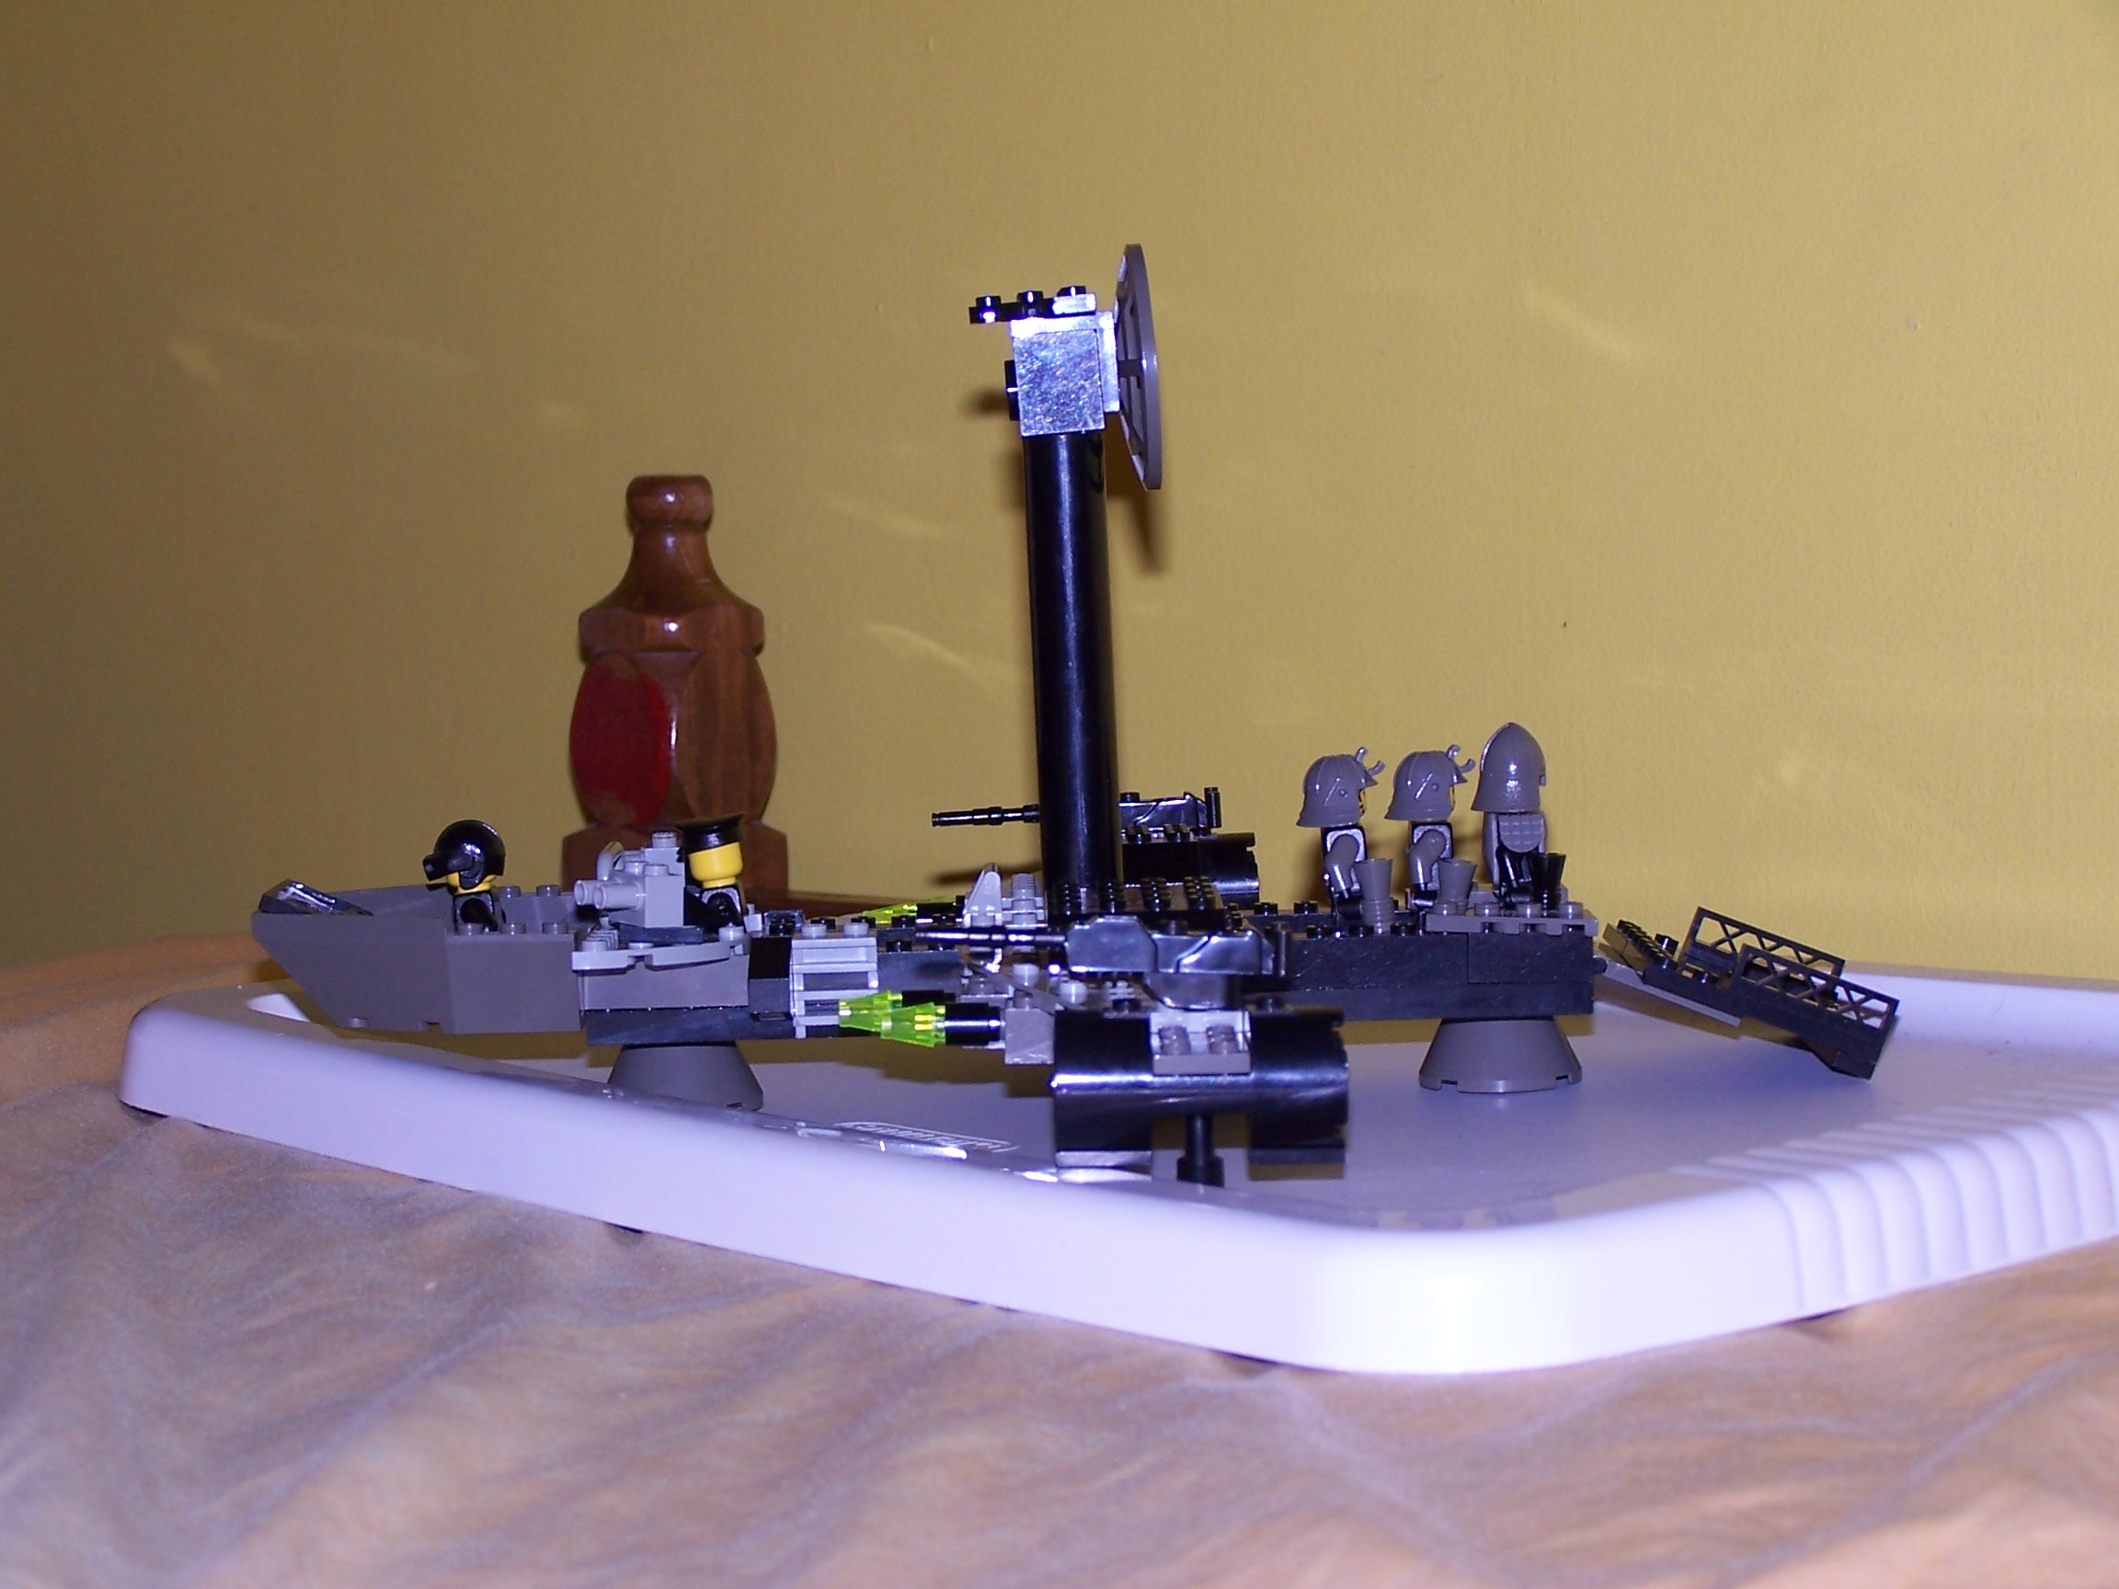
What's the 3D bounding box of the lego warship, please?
[{"bbox_3d":[0.002,-0.024,0.896,0.316,0.166,0.290,-2,6,-1],"label":"lego warship"}]

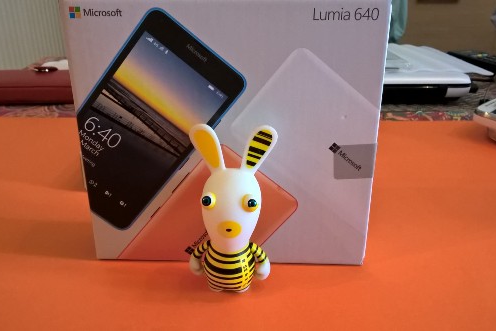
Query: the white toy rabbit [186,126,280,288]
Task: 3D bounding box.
[{"bbox_3d":[-0.008,0.022,0.253,0.045,0.092,0.033,3,23,6],"label":"white toy rabbit"}]

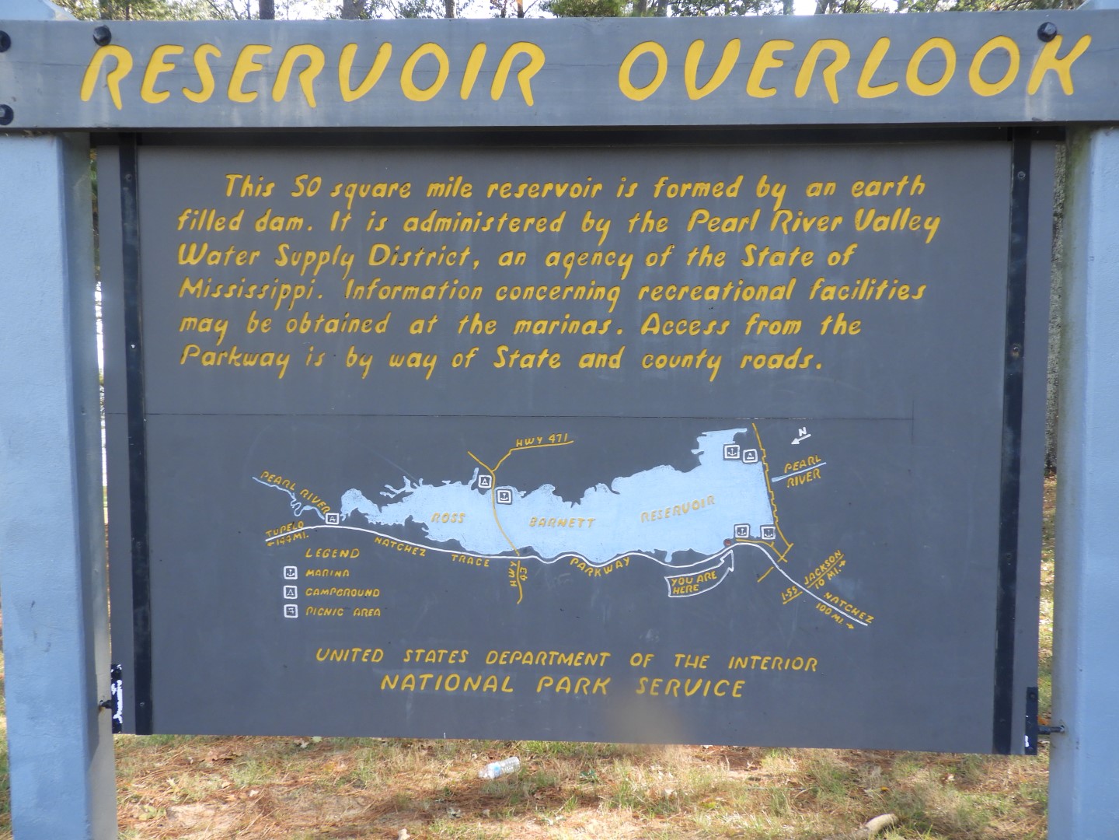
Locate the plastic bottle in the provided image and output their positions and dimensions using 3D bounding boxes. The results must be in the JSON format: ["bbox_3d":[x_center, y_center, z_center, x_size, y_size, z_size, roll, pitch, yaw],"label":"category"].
[{"bbox_3d":[-0.276,1.592,3.550,0.198,0.064,0.064,-1,3,-27],"label":"plastic bottle"}]

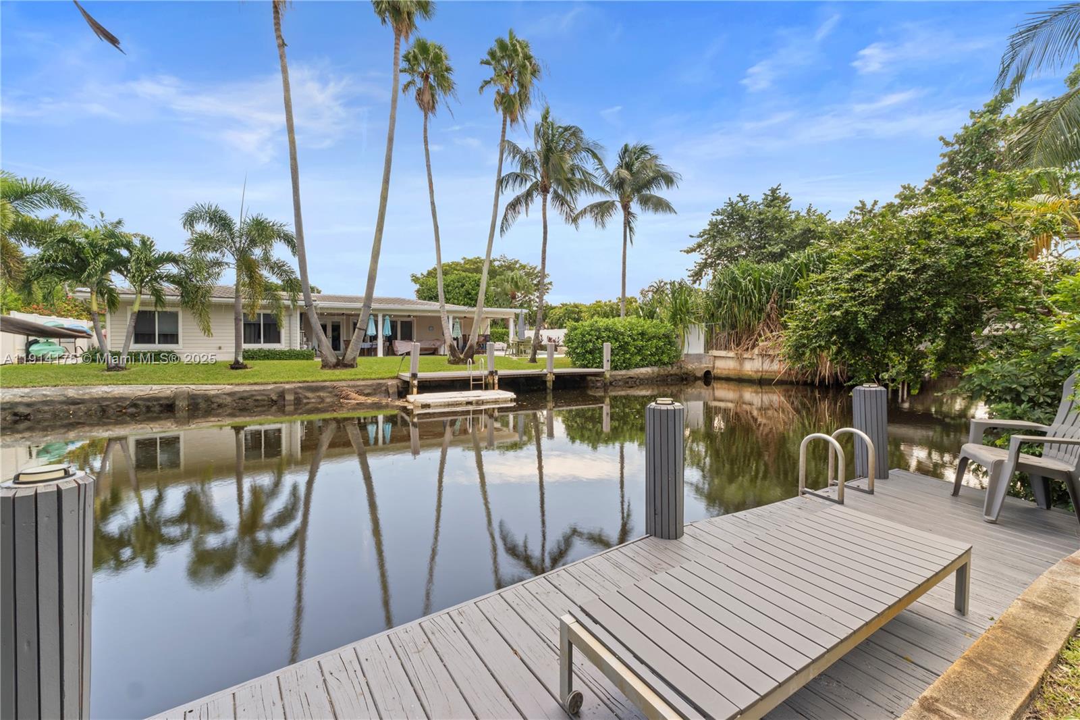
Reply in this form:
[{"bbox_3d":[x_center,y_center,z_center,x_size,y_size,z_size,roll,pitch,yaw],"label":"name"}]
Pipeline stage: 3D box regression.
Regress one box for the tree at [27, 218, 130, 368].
[{"bbox_3d":[-15.901,-2.297,15.500,2.450,4.950,2.450,-1,2,-31],"label":"tree"}]

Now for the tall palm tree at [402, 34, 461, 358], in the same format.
[{"bbox_3d":[-5.336,-7.807,22.051,2.854,15.962,2.800,0,2,0],"label":"tall palm tree"}]

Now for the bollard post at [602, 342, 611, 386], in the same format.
[{"bbox_3d":[3.086,0.214,20.750,0.330,2.000,0.330,-1,2,-31],"label":"bollard post"}]

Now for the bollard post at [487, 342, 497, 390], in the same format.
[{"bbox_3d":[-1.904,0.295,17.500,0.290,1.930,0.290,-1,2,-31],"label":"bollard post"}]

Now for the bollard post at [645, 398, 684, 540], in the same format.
[{"bbox_3d":[0.872,0.746,3.130,0.265,0.920,0.265,0,2,0],"label":"bollard post"}]

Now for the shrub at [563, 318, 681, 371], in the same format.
[{"bbox_3d":[4.249,-0.820,23.000,5.200,2.650,3.200,-1,2,-31],"label":"shrub"}]

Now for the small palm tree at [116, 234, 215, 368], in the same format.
[{"bbox_3d":[-12.824,-2.007,15.400,2.550,4.450,2.550,-1,2,-31],"label":"small palm tree"}]

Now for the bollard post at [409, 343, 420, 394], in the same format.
[{"bbox_3d":[-4.133,0.401,14.804,0.257,1.894,0.257,-1,2,-32],"label":"bollard post"}]

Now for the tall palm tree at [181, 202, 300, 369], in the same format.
[{"bbox_3d":[-11.518,-2.790,17.300,3.500,6.200,3.500,-1,2,-31],"label":"tall palm tree"}]

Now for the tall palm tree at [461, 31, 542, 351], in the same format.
[{"bbox_3d":[-1.847,-7.922,21.876,3.816,16.218,3.400,0,2,0],"label":"tall palm tree"}]

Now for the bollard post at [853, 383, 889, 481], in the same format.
[{"bbox_3d":[3.200,0.683,4.336,0.249,0.884,0.249,-1,2,-36],"label":"bollard post"}]

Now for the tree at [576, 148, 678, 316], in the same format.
[{"bbox_3d":[5.515,-6.735,28.000,6.460,13.506,5.800,0,2,0],"label":"tree"}]

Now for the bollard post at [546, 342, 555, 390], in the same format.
[{"bbox_3d":[0.397,0.308,17.560,0.257,1.932,0.257,-1,2,-32],"label":"bollard post"}]

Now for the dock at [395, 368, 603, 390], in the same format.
[{"bbox_3d":[-1.236,0.894,19.093,9.250,0.750,1.900,-1,2,-32],"label":"dock"}]

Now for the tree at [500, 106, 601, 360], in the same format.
[{"bbox_3d":[0.589,-6.751,24.151,5.481,13.749,5.200,0,2,0],"label":"tree"}]

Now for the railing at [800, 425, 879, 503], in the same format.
[{"bbox_3d":[2.546,0.868,3.845,0.499,0.548,0.343,-1,2,-31],"label":"railing"}]

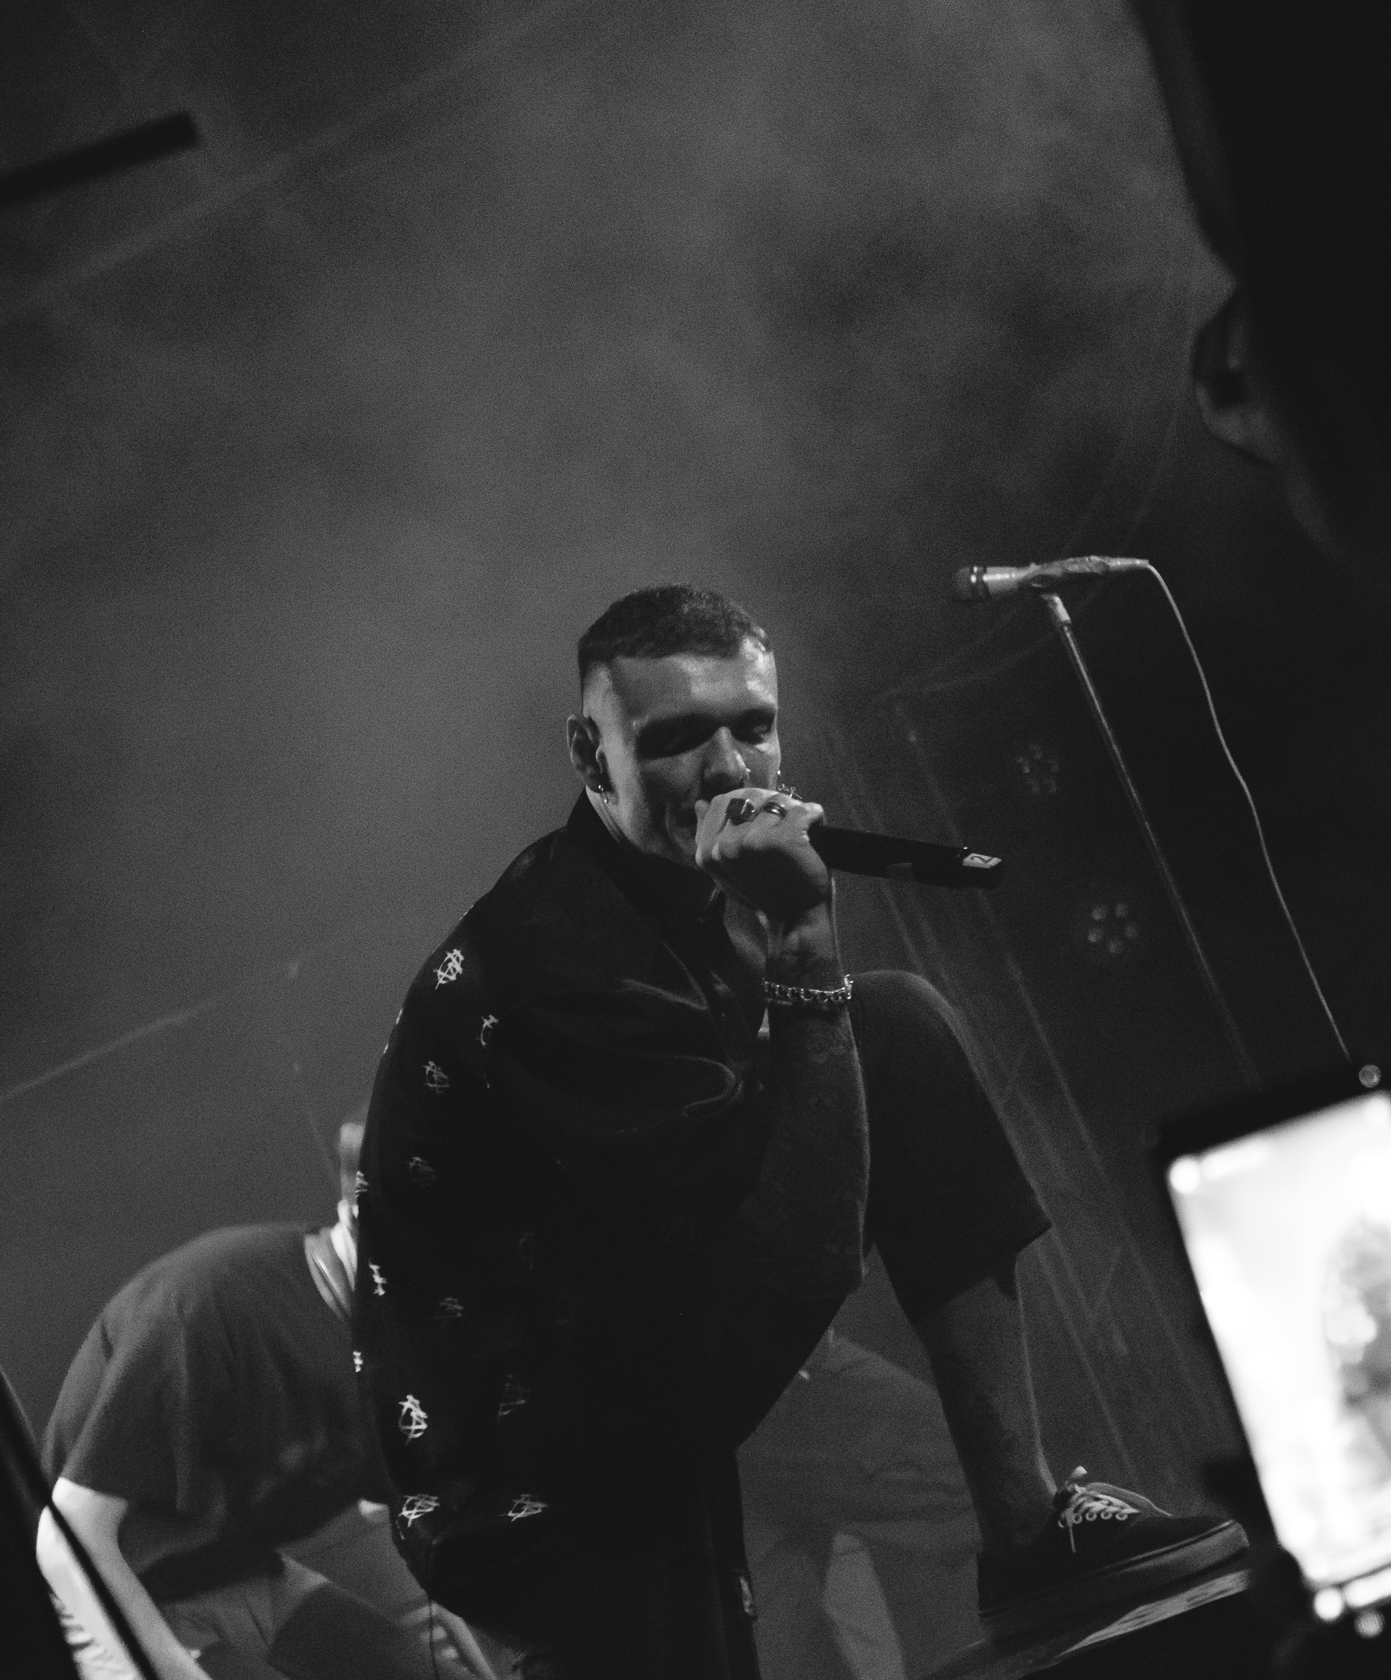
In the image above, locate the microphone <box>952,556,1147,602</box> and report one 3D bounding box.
[{"bbox_3d":[0.425,-0.316,4.100,0.240,0.048,0.048,-5,1,24],"label":"microphone"}]

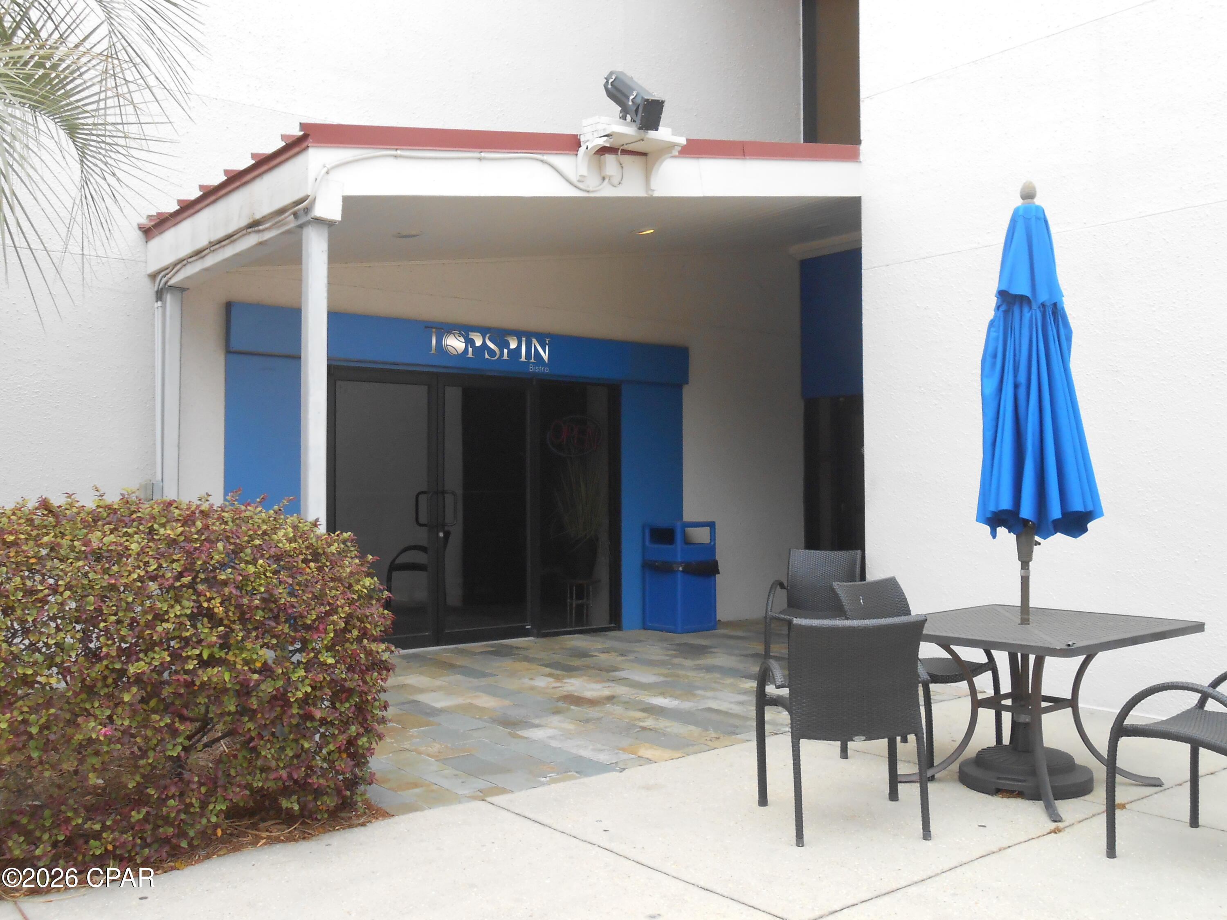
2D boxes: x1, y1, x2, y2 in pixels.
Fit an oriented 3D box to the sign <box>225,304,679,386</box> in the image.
[{"bbox_3d":[-1.044,-0.904,9.908,4.280,0.350,0.110,1,-2,-37],"label":"sign"}]

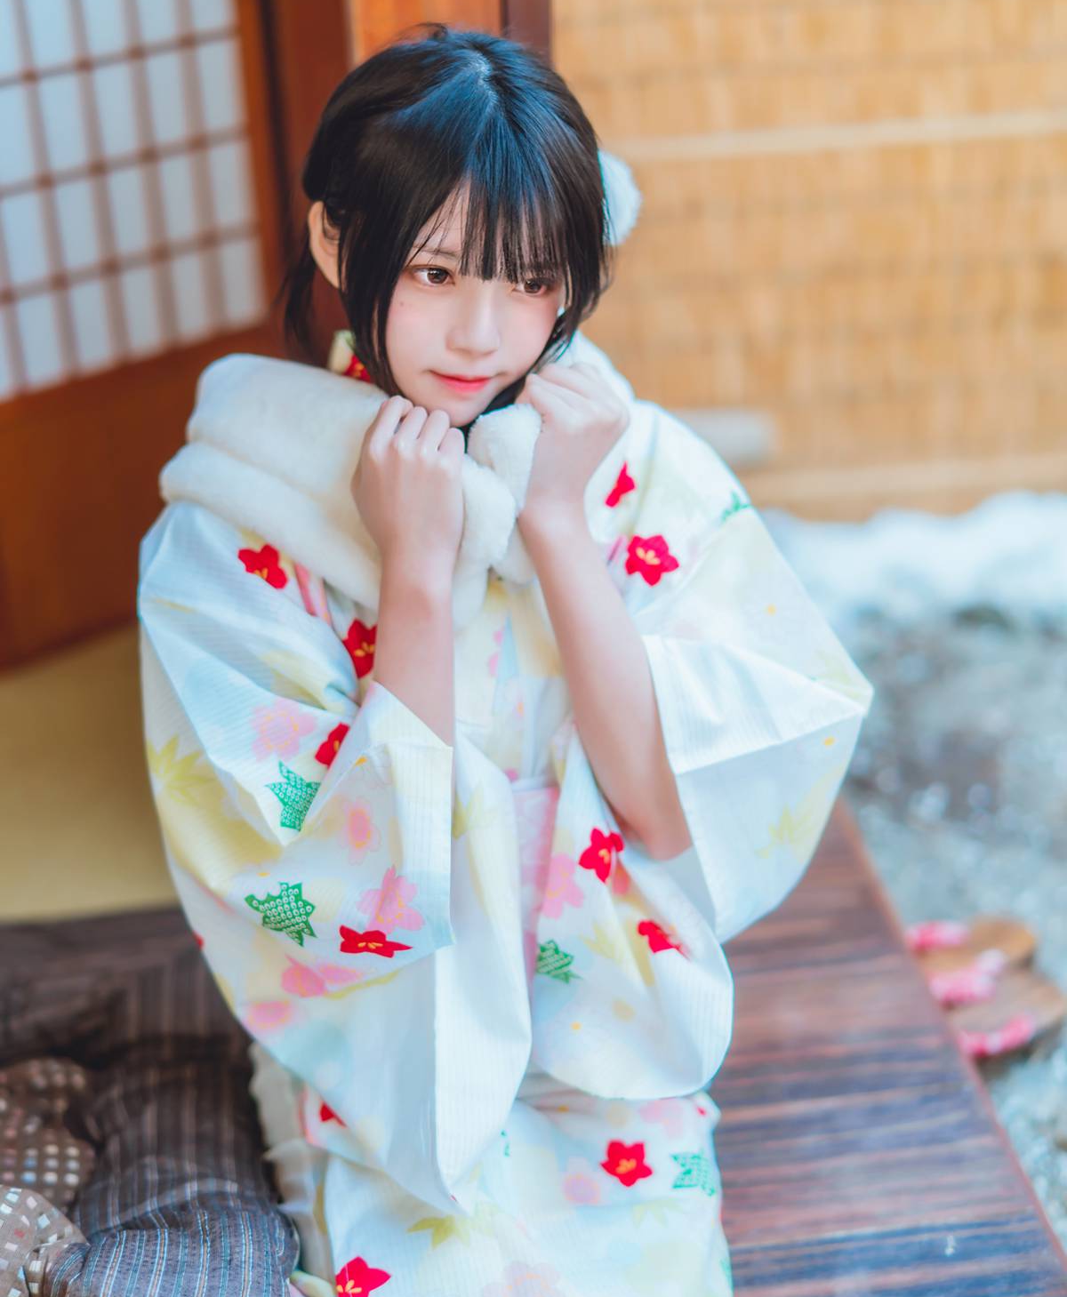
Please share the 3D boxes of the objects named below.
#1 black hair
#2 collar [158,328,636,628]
[{"bbox_3d":[-0.058,-0.281,1.430,0.187,0.235,0.210,-7,36,-26],"label":"black hair"},{"bbox_3d":[-0.089,-0.120,1.490,0.300,0.170,0.230,-11,42,-20],"label":"collar"}]

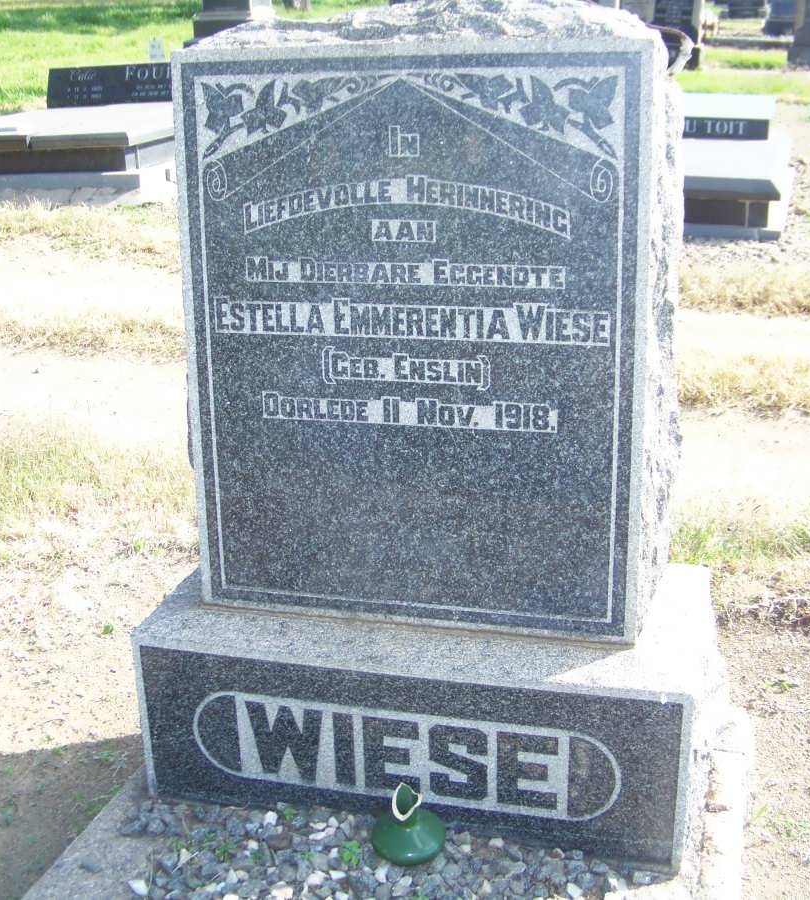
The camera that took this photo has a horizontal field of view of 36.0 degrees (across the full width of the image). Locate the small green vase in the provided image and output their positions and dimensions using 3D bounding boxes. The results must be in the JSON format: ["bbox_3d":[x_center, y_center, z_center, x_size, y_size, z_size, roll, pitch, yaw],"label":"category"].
[{"bbox_3d":[0.006,0.627,2.079,0.121,0.133,0.121,-1,19,0],"label":"small green vase"}]

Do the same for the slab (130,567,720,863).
[{"bbox_3d":[0.068,0.432,2.344,0.998,0.330,0.518,4,20,14],"label":"slab"}]

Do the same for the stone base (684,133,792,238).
[{"bbox_3d":[2.378,-2.010,9.432,1.000,0.440,2.350,5,20,17],"label":"stone base"}]

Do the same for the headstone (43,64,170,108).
[{"bbox_3d":[-2.787,-3.638,12.483,1.650,0.400,0.150,2,19,9],"label":"headstone"}]

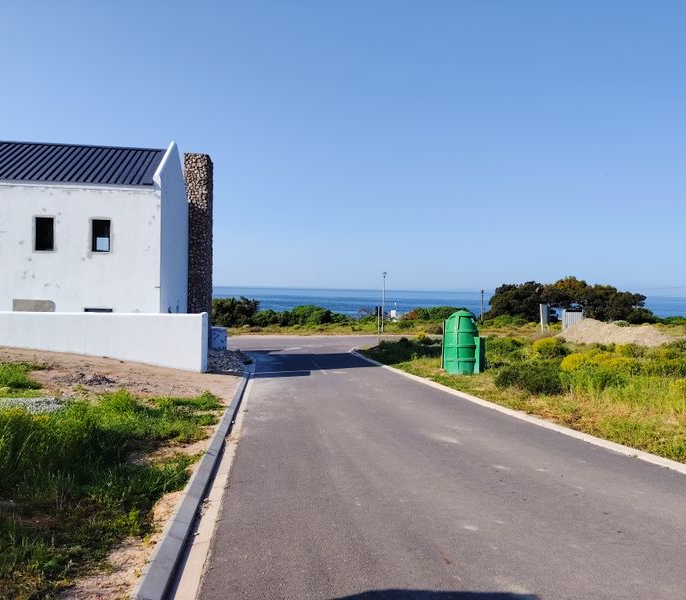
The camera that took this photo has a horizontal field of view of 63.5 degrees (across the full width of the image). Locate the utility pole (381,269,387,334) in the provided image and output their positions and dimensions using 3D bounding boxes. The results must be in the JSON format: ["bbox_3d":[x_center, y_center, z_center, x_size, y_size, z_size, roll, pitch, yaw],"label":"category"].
[{"bbox_3d":[3.594,0.240,48.500,0.400,5.550,0.400,1,1,-7],"label":"utility pole"}]

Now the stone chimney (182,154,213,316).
[{"bbox_3d":[-6.829,-2.110,26.035,1.040,9.020,1.650,1,1,-7],"label":"stone chimney"}]

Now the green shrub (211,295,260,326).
[{"bbox_3d":[-10.265,1.172,52.000,4.900,2.900,3.800,1,1,-7],"label":"green shrub"}]

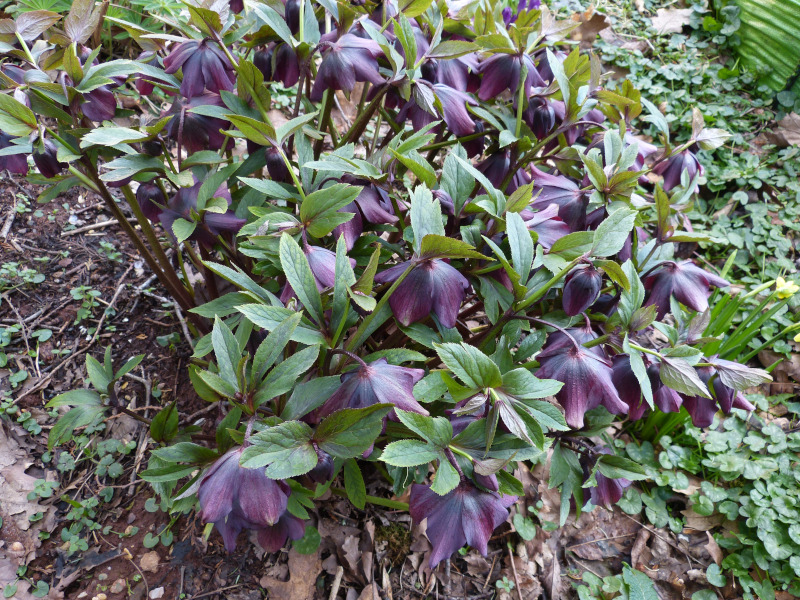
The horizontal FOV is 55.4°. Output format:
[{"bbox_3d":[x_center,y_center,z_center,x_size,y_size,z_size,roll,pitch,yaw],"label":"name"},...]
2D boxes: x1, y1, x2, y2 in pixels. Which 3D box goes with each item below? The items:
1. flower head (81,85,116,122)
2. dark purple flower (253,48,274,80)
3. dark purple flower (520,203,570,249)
[{"bbox_3d":[-0.297,-0.194,0.750,0.042,0.038,0.040,-6,29,-8],"label":"flower head"},{"bbox_3d":[-0.143,-0.247,0.800,0.024,0.033,0.024,0,34,0],"label":"dark purple flower"},{"bbox_3d":[0.134,-0.069,0.710,0.055,0.043,0.055,3,33,13],"label":"dark purple flower"}]

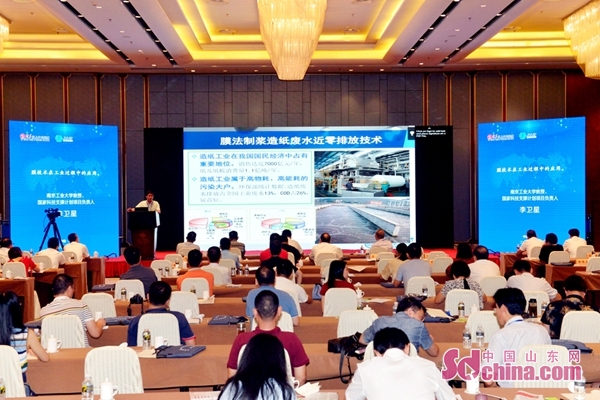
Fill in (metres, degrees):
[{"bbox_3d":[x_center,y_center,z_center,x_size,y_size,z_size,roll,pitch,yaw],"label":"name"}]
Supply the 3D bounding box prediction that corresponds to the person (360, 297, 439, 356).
[{"bbox_3d":[0.712,1.316,6.200,0.570,1.200,0.880,0,0,7],"label":"person"}]

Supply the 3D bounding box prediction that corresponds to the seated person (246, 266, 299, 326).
[{"bbox_3d":[-0.246,1.258,7.750,0.500,1.320,0.800,0,0,1],"label":"seated person"}]

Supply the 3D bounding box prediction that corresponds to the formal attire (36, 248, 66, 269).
[{"bbox_3d":[-4.301,1.118,15.000,0.520,0.620,0.450,0,0,12],"label":"formal attire"}]

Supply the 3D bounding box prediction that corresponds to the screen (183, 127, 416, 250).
[{"bbox_3d":[-0.006,-0.325,24.500,6.580,3.500,0.120,0,0,0],"label":"screen"}]

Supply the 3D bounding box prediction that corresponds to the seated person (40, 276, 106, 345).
[{"bbox_3d":[-2.035,1.297,7.750,0.530,1.260,0.820,0,0,7],"label":"seated person"}]

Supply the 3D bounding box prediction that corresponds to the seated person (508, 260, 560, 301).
[{"bbox_3d":[2.645,1.325,9.900,0.580,1.250,0.780,0,0,-7],"label":"seated person"}]

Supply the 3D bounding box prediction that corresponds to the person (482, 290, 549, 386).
[{"bbox_3d":[1.468,1.224,5.850,0.520,1.240,0.800,0,0,-25],"label":"person"}]

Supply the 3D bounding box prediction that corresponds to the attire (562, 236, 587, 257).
[{"bbox_3d":[5.512,1.048,17.400,0.500,0.650,0.420,0,0,-1],"label":"attire"}]

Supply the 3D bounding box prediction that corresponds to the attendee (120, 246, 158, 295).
[{"bbox_3d":[-2.081,1.257,11.100,0.500,1.330,0.800,0,0,5],"label":"attendee"}]

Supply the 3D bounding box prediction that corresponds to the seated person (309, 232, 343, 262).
[{"bbox_3d":[0.503,1.285,16.450,0.580,1.290,0.750,0,0,0],"label":"seated person"}]

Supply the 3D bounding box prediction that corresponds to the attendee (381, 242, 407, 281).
[{"bbox_3d":[1.467,1.271,12.650,0.500,1.260,0.800,0,0,0],"label":"attendee"}]

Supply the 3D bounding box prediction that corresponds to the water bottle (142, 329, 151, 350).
[{"bbox_3d":[-1.251,1.130,7.060,0.063,0.178,0.063,0,0,0],"label":"water bottle"}]

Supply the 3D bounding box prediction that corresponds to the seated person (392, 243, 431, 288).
[{"bbox_3d":[1.447,1.253,11.250,0.520,1.340,0.750,0,0,0],"label":"seated person"}]

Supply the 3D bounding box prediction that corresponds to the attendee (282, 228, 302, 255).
[{"bbox_3d":[-0.239,1.293,18.000,0.540,1.280,0.750,0,0,0],"label":"attendee"}]

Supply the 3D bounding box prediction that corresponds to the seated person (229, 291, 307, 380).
[{"bbox_3d":[-0.231,1.300,6.350,0.580,1.280,0.750,0,0,0],"label":"seated person"}]

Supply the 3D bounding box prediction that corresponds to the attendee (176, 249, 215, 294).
[{"bbox_3d":[-1.284,1.235,10.650,0.480,1.250,0.800,0,0,3],"label":"attendee"}]

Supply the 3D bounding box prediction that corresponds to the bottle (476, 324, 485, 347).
[{"bbox_3d":[1.375,1.037,6.600,0.062,0.170,0.062,0,0,0],"label":"bottle"}]

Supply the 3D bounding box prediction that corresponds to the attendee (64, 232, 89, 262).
[{"bbox_3d":[-4.297,1.273,16.700,0.520,1.300,0.800,0,0,7],"label":"attendee"}]

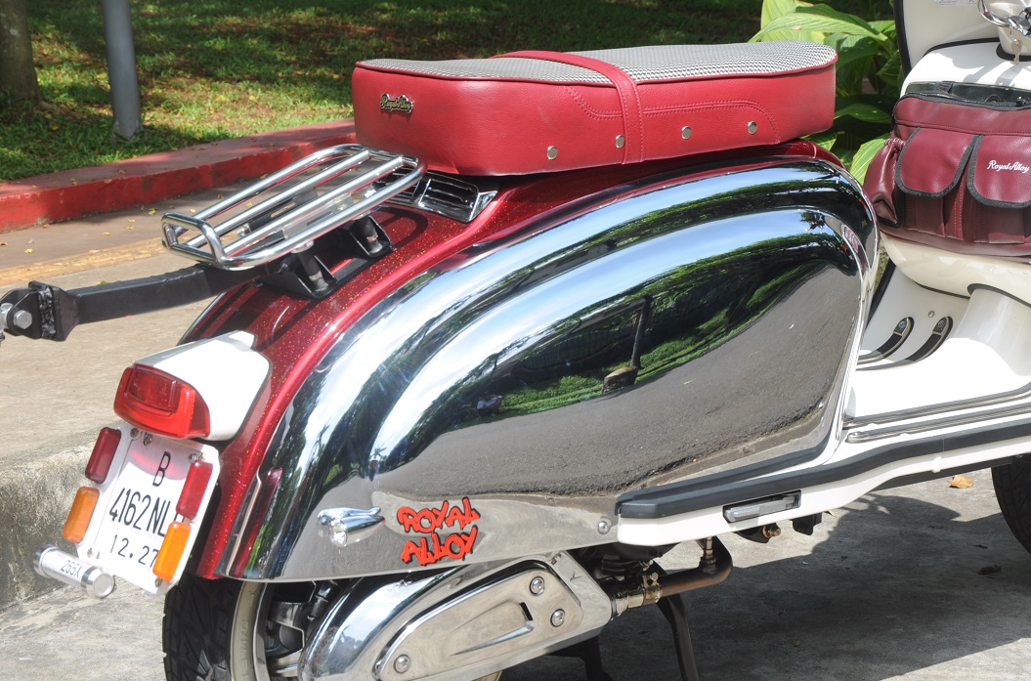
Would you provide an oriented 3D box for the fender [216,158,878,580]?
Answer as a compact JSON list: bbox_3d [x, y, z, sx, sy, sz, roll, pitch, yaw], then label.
[{"bbox_3d":[0.070,0.027,2.769,0.887,0.374,0.154,-10,14,-37],"label":"fender"}]

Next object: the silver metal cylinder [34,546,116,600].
[{"bbox_3d":[-0.464,0.243,2.620,0.027,0.027,0.130,-10,16,-38],"label":"silver metal cylinder"}]

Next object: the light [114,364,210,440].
[{"bbox_3d":[-0.379,0.066,2.615,0.047,0.067,0.145,-10,14,-37],"label":"light"}]

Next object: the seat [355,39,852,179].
[{"bbox_3d":[0.114,-0.287,2.939,0.637,0.127,0.274,-10,14,-37],"label":"seat"}]

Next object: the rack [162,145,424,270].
[{"bbox_3d":[-0.239,-0.159,2.684,0.271,0.056,0.208,-31,26,-30],"label":"rack"}]

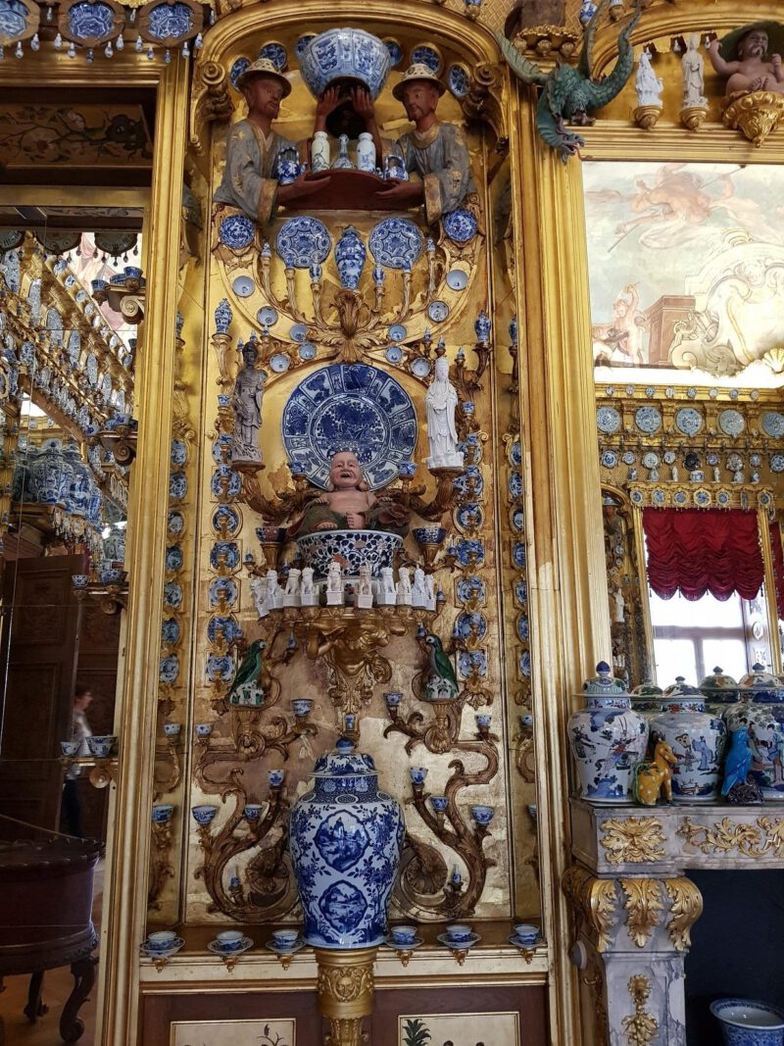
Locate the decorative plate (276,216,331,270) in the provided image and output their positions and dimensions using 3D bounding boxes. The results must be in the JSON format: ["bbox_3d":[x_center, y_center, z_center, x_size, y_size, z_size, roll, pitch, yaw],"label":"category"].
[{"bbox_3d":[-0.312,-0.999,2.798,0.193,0.193,0.030,0,-5,-2],"label":"decorative plate"}]

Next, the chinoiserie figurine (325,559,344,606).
[{"bbox_3d":[-0.185,0.194,2.555,0.052,0.150,0.062,-2,-11,5],"label":"chinoiserie figurine"}]

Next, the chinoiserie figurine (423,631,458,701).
[{"bbox_3d":[0.154,0.436,2.389,0.105,0.203,0.080,4,-12,-22],"label":"chinoiserie figurine"}]

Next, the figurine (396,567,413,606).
[{"bbox_3d":[0.041,0.214,2.653,0.042,0.128,0.050,10,-15,-43],"label":"figurine"}]

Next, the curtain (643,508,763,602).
[{"bbox_3d":[3.640,0.376,9.200,1.290,1.090,0.150,0,-11,-2],"label":"curtain"}]

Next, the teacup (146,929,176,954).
[{"bbox_3d":[-0.651,1.185,2.220,0.081,0.042,0.081,0,-12,-2],"label":"teacup"}]

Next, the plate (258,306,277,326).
[{"bbox_3d":[-0.469,-0.777,2.955,0.077,0.077,0.022,0,-9,-2],"label":"plate"}]

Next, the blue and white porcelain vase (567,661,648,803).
[{"bbox_3d":[0.628,0.601,2.281,0.227,0.392,0.227,0,-12,-2],"label":"blue and white porcelain vase"}]

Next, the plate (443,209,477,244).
[{"bbox_3d":[0.266,-1.153,3.050,0.128,0.128,0.025,0,-2,-2],"label":"plate"}]

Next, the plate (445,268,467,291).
[{"bbox_3d":[0.234,-0.866,2.805,0.078,0.078,0.022,0,-5,-2],"label":"plate"}]

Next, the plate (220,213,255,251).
[{"bbox_3d":[-0.590,-1.112,3.006,0.131,0.131,0.025,0,-5,-2],"label":"plate"}]

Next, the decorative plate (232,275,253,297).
[{"bbox_3d":[-0.556,-0.885,2.948,0.078,0.078,0.025,0,-12,-2],"label":"decorative plate"}]

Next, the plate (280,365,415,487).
[{"bbox_3d":[-0.147,-0.339,2.815,0.480,0.480,0.065,0,-11,-2],"label":"plate"}]

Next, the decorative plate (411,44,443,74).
[{"bbox_3d":[0.137,-1.817,3.087,0.110,0.110,0.020,-4,27,16],"label":"decorative plate"}]

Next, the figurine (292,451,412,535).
[{"bbox_3d":[-0.149,-0.097,2.737,0.400,0.323,0.250,0,-11,-2],"label":"figurine"}]

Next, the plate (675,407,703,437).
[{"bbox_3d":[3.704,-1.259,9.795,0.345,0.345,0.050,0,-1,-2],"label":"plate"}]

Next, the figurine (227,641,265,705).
[{"bbox_3d":[-0.474,0.483,2.539,0.129,0.208,0.088,-3,-12,10],"label":"figurine"}]

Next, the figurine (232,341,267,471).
[{"bbox_3d":[-0.490,-0.419,2.722,0.113,0.437,0.096,1,-12,-10],"label":"figurine"}]

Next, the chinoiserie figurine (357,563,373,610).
[{"bbox_3d":[-0.088,0.195,2.416,0.044,0.136,0.053,3,-12,-17],"label":"chinoiserie figurine"}]

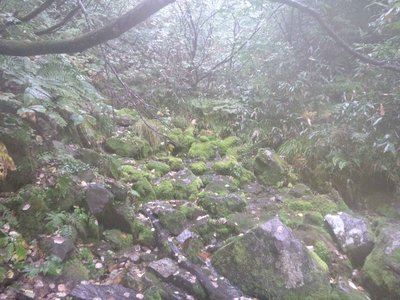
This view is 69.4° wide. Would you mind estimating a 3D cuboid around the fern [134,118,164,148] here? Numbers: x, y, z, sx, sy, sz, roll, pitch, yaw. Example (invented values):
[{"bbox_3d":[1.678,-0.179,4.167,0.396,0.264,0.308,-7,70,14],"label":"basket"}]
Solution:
[{"bbox_3d":[-0.996,-0.326,5.700,0.574,0.550,0.500,0,6,0],"label":"fern"}]

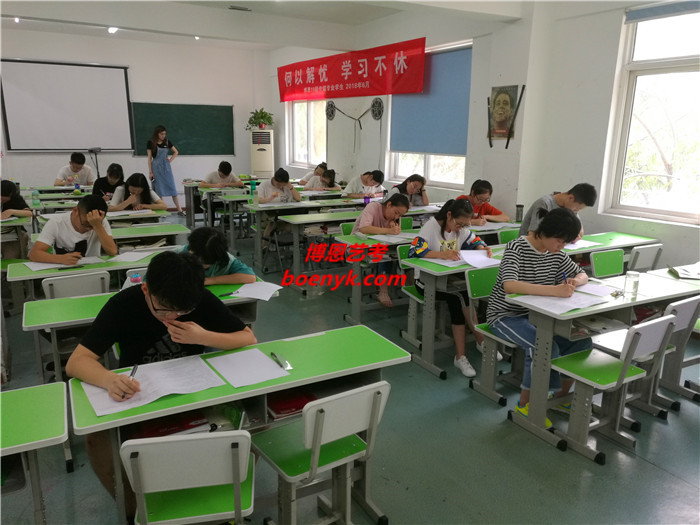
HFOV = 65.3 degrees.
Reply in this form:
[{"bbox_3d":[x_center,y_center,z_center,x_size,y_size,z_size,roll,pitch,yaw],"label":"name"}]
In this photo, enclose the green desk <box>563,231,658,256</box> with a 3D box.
[{"bbox_3d":[1.959,0.197,4.518,1.200,0.746,0.400,-6,16,-27],"label":"green desk"}]

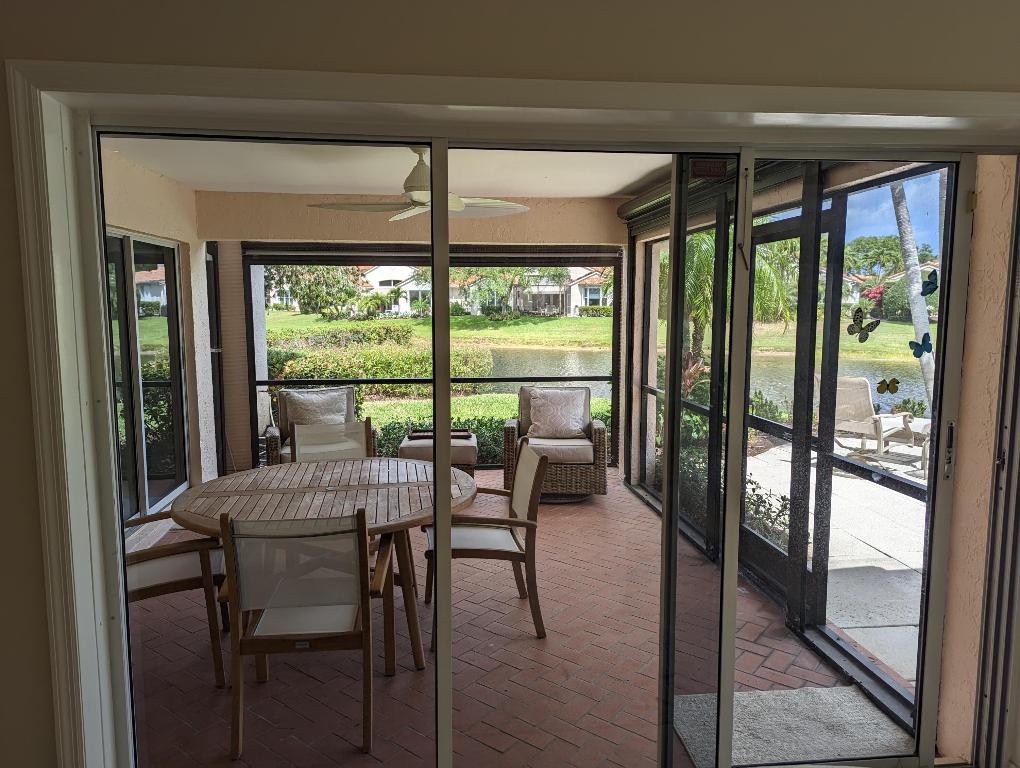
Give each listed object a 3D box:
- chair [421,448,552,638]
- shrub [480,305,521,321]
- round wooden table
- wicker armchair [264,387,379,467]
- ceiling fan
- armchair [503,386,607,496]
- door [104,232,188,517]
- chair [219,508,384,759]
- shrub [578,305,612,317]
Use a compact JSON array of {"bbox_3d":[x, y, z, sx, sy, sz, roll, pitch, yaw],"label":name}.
[{"bbox_3d":[-0.147,0.773,3.624,0.600,0.905,0.580,-1,6,-10],"label":"chair"},{"bbox_3d":[-0.845,-6.360,63.000,3.600,1.400,2.000,0,6,-1],"label":"shrub"},{"bbox_3d":[-0.850,0.877,3.458,1.400,0.733,1.400,0,6,0],"label":"round wooden table"},{"bbox_3d":[-1.552,0.537,5.819,0.820,0.900,0.860,-2,6,-15],"label":"wicker armchair"},{"bbox_3d":[-0.593,-1.307,4.347,1.450,0.480,1.450,-1,6,-6],"label":"ceiling fan"},{"bbox_3d":[0.396,0.503,6.126,0.820,0.900,0.860,1,6,6],"label":"armchair"},{"bbox_3d":[-2.888,-0.052,5.501,0.120,2.140,1.830,-1,6,-6],"label":"door"},{"bbox_3d":[-0.777,0.863,2.792,0.580,0.905,0.600,-1,6,-6],"label":"chair"},{"bbox_3d":[8.136,-6.906,67.000,3.400,1.100,1.300,1,6,7],"label":"shrub"}]

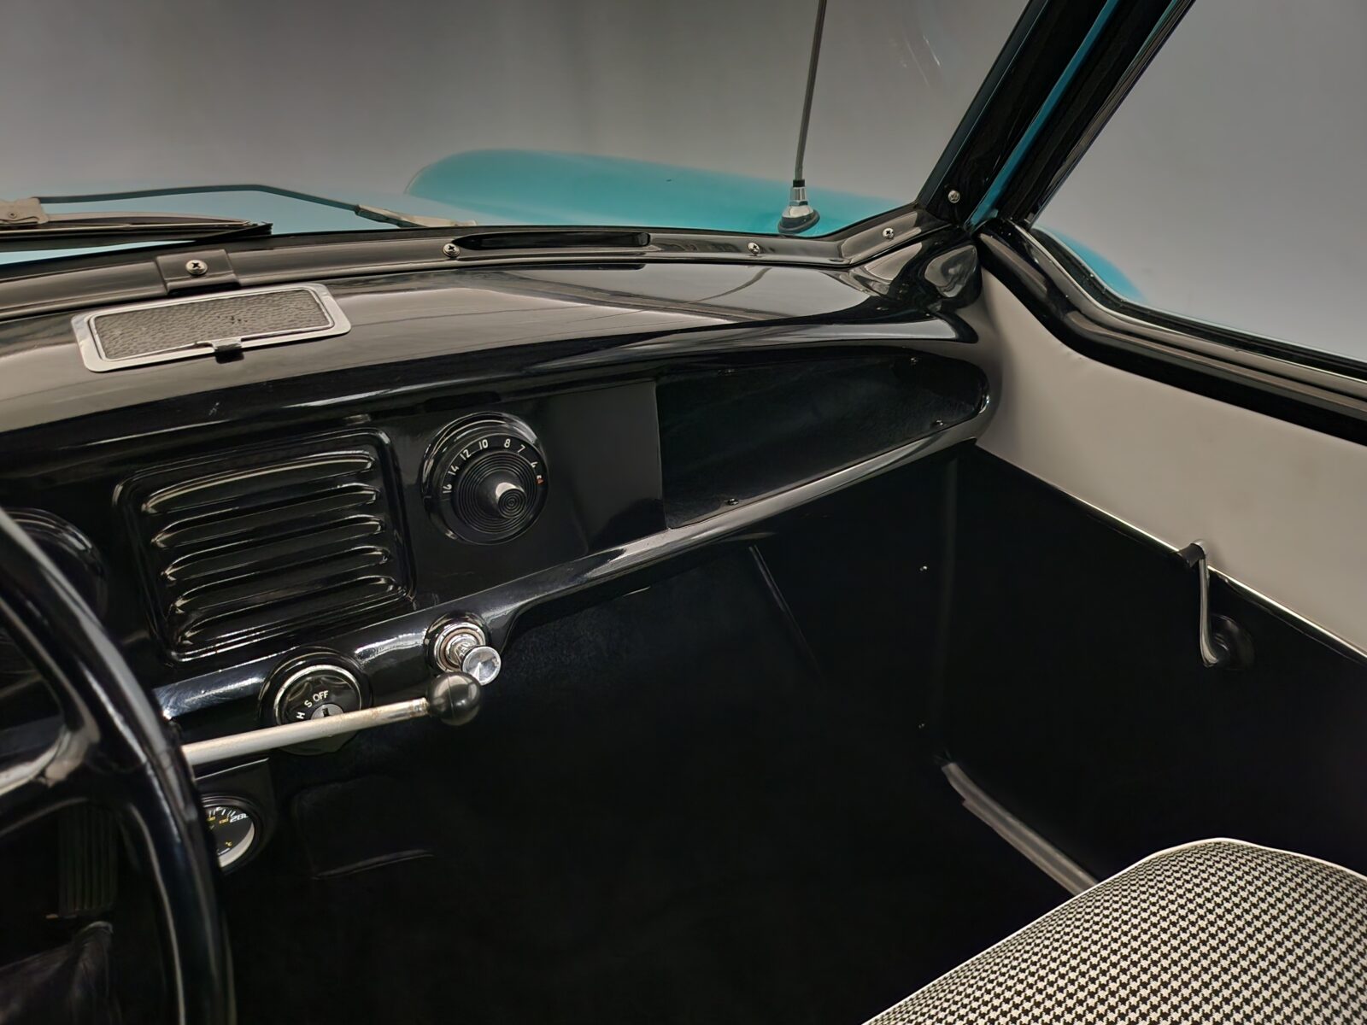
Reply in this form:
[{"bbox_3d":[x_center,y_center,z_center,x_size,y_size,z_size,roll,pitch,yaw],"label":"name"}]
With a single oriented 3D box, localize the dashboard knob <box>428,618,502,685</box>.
[{"bbox_3d":[-0.132,0.089,0.585,0.038,0.038,0.046,-17,16,-28],"label":"dashboard knob"}]

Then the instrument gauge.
[{"bbox_3d":[-0.297,0.199,0.594,0.058,0.058,0.030,-15,30,-25],"label":"instrument gauge"}]

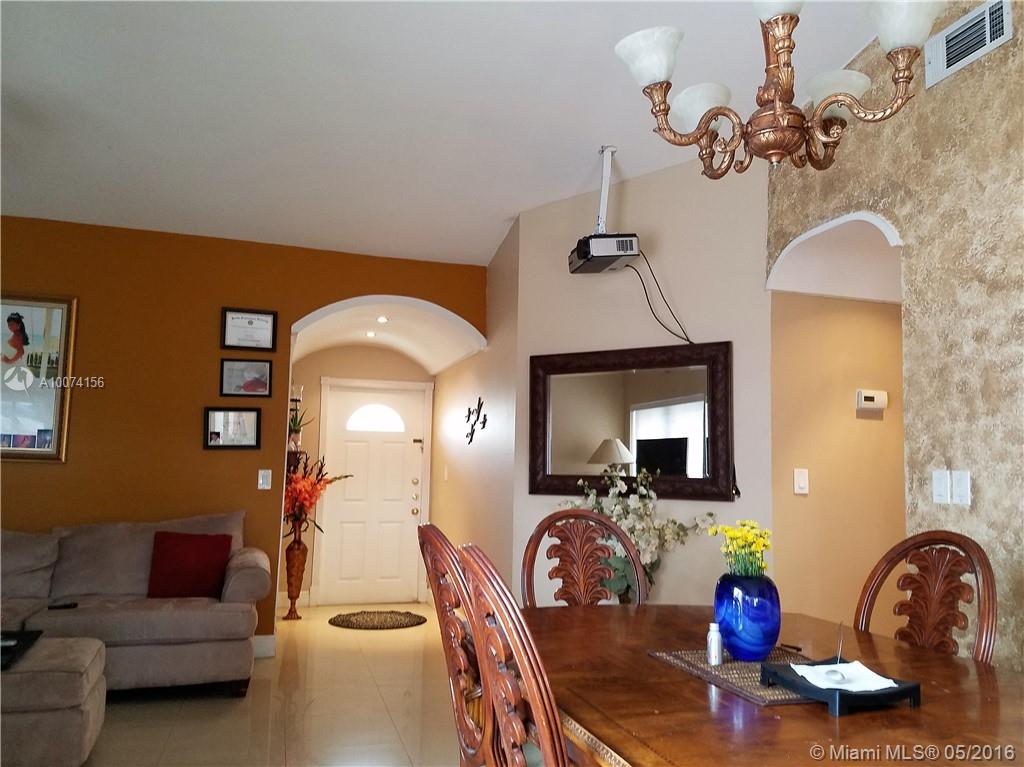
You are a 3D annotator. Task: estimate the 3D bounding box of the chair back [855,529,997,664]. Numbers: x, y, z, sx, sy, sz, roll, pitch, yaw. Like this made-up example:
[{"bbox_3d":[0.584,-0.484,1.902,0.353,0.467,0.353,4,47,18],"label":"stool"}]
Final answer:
[{"bbox_3d":[1.042,1.016,2.471,0.620,1.120,0.555,3,-6,-16],"label":"chair back"}]

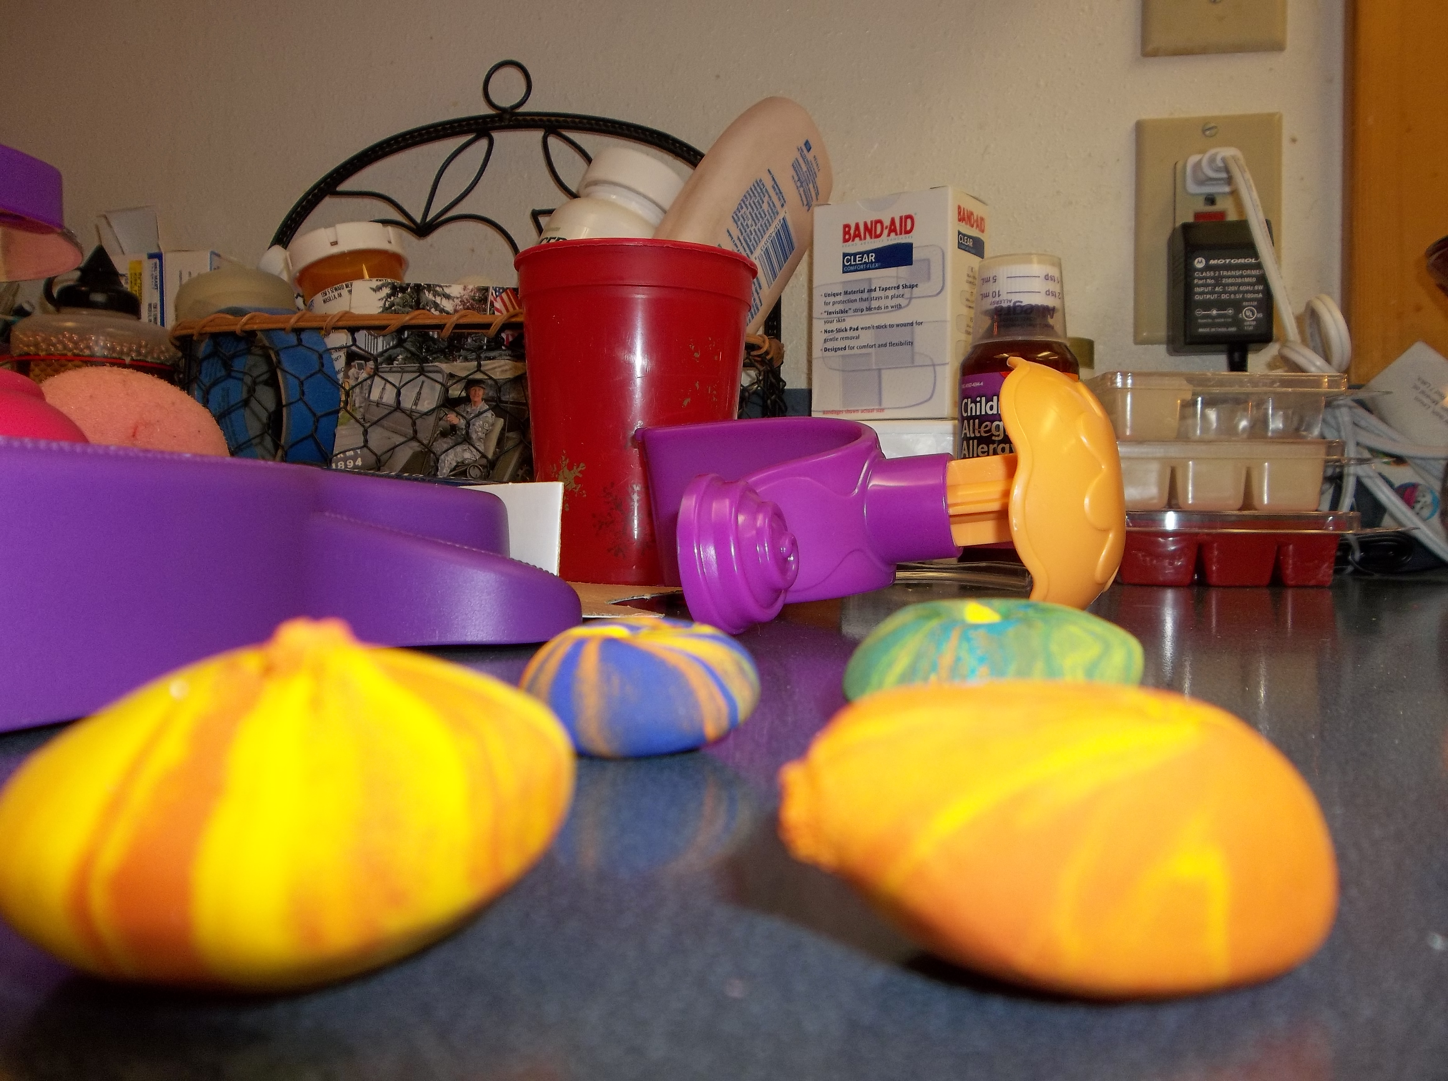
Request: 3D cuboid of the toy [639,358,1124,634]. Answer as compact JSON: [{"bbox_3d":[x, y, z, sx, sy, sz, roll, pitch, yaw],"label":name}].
[{"bbox_3d":[0.040,-0.015,0.295,0.131,0.070,0.125,1,1,7],"label":"toy"}]

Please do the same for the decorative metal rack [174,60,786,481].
[{"bbox_3d":[-0.124,-0.118,0.536,0.297,0.269,0.125,1,1,9],"label":"decorative metal rack"}]

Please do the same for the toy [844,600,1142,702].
[{"bbox_3d":[0.030,0.014,0.124,0.032,0.017,0.032,1,1,0],"label":"toy"}]

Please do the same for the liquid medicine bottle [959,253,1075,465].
[{"bbox_3d":[0.126,-0.057,0.478,0.050,0.126,0.050,1,1,12],"label":"liquid medicine bottle"}]

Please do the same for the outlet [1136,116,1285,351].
[{"bbox_3d":[0.244,-0.155,0.566,0.070,0.114,0.010,1,1,9],"label":"outlet"}]

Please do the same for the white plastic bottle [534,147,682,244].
[{"bbox_3d":[-0.063,-0.129,0.545,0.062,0.112,0.062,24,-6,0],"label":"white plastic bottle"}]

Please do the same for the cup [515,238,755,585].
[{"bbox_3d":[-0.031,-0.042,0.402,0.086,0.111,0.086,1,1,0],"label":"cup"}]

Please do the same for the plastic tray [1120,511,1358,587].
[{"bbox_3d":[0.223,0.004,0.522,0.107,0.031,0.072,1,1,2],"label":"plastic tray"}]

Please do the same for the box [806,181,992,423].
[{"bbox_3d":[0.084,-0.106,0.538,0.068,0.103,0.045,1,1,34],"label":"box"}]

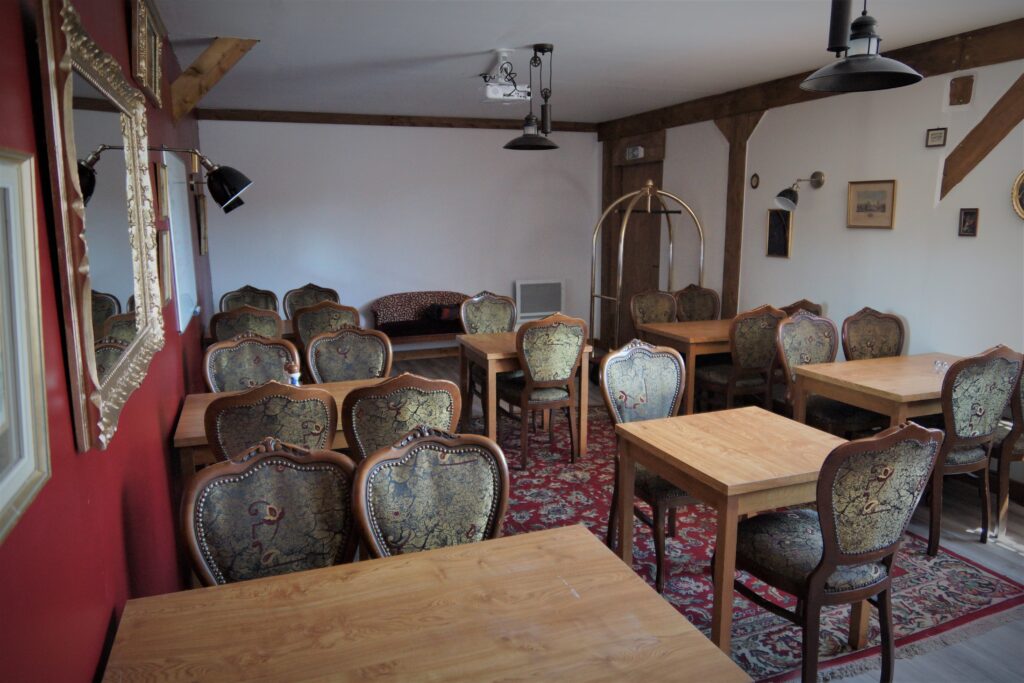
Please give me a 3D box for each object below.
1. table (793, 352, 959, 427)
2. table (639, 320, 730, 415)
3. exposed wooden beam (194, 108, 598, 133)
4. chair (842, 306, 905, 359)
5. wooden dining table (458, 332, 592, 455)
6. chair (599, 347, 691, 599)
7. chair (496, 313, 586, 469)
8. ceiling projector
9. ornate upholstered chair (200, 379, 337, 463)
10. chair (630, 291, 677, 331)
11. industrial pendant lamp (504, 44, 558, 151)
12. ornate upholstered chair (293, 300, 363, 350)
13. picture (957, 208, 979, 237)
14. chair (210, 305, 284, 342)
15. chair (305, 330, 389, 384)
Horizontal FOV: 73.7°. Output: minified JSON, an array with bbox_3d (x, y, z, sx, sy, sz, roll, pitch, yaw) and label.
[{"bbox_3d":[2.219,0.531,3.767,1.110,0.750,0.690,-4,11,-21],"label":"table"},{"bbox_3d":[1.610,0.256,5.190,1.110,0.755,0.695,-5,11,-20],"label":"table"},{"bbox_3d":[-0.960,-2.253,6.993,4.170,0.090,0.100,-5,12,-21],"label":"exposed wooden beam"},{"bbox_3d":[2.381,0.322,4.219,0.490,1.000,0.590,-4,11,-21],"label":"chair"},{"bbox_3d":[0.066,0.365,4.680,0.710,0.755,0.710,-5,11,-20],"label":"wooden dining table"},{"bbox_3d":[0.710,0.532,3.137,0.490,1.000,0.590,-4,11,-21],"label":"chair"},{"bbox_3d":[0.170,0.275,4.502,0.490,1.000,0.560,-4,11,-21],"label":"chair"},{"bbox_3d":[-0.029,-1.612,4.172,0.270,0.310,0.235,-3,11,-16],"label":"ceiling projector"},{"bbox_3d":[-0.953,0.591,2.861,0.490,1.000,0.590,-3,11,-16],"label":"ornate upholstered chair"},{"bbox_3d":[1.259,0.085,5.531,0.490,1.000,0.560,-4,11,-21],"label":"chair"},{"bbox_3d":[0.123,-1.500,4.205,0.375,0.630,0.375,0,10,0],"label":"industrial pendant lamp"},{"bbox_3d":[-1.376,0.175,5.072,0.490,1.000,0.560,-4,11,-21],"label":"ornate upholstered chair"},{"bbox_3d":[2.643,-0.688,3.957,0.018,0.160,0.117,-4,11,-21],"label":"picture"},{"bbox_3d":[-1.898,0.193,5.028,0.490,1.000,0.590,-3,11,-16],"label":"chair"},{"bbox_3d":[-0.790,0.455,3.582,0.490,1.000,0.575,-5,11,-20],"label":"chair"}]

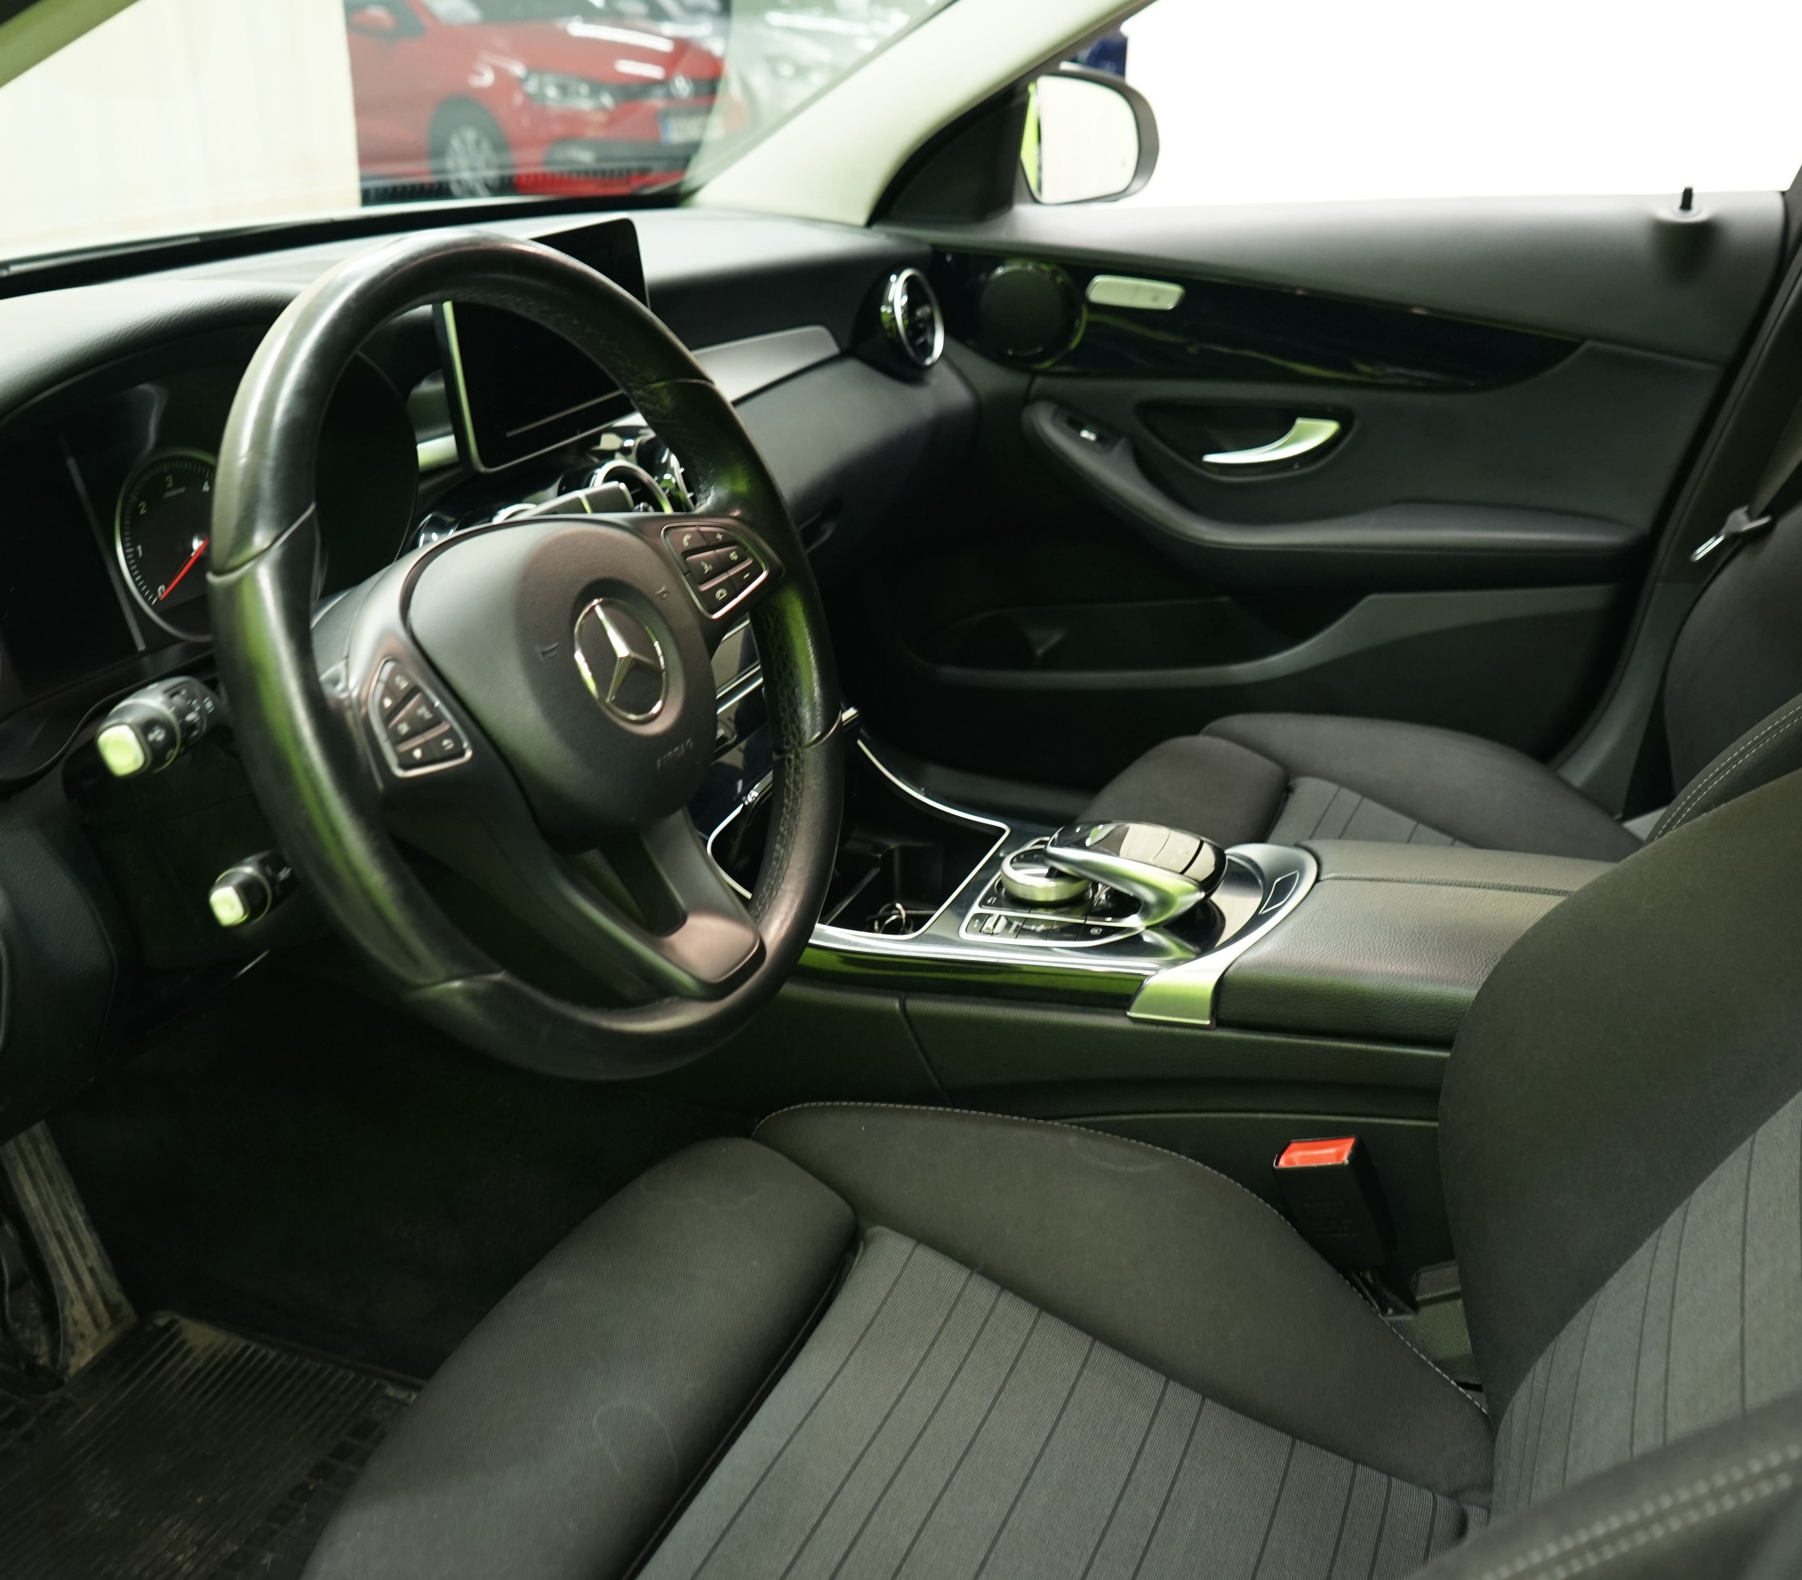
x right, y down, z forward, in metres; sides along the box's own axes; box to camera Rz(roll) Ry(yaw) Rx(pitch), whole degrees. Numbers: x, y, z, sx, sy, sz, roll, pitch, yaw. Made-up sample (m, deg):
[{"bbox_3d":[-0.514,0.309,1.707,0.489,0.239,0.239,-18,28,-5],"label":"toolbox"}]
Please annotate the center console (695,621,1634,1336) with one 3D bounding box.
[{"bbox_3d":[0.159,0.110,1.201,0.720,0.340,0.260,9,27,23],"label":"center console"}]

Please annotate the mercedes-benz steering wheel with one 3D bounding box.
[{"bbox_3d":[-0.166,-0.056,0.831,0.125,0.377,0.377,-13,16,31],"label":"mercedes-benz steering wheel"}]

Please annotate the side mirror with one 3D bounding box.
[{"bbox_3d":[0.193,-0.685,1.937,0.115,0.145,0.195,16,30,34],"label":"side mirror"}]

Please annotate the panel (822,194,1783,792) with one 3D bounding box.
[{"bbox_3d":[0.320,-0.255,1.800,0.880,0.640,0.140,9,27,23],"label":"panel"}]

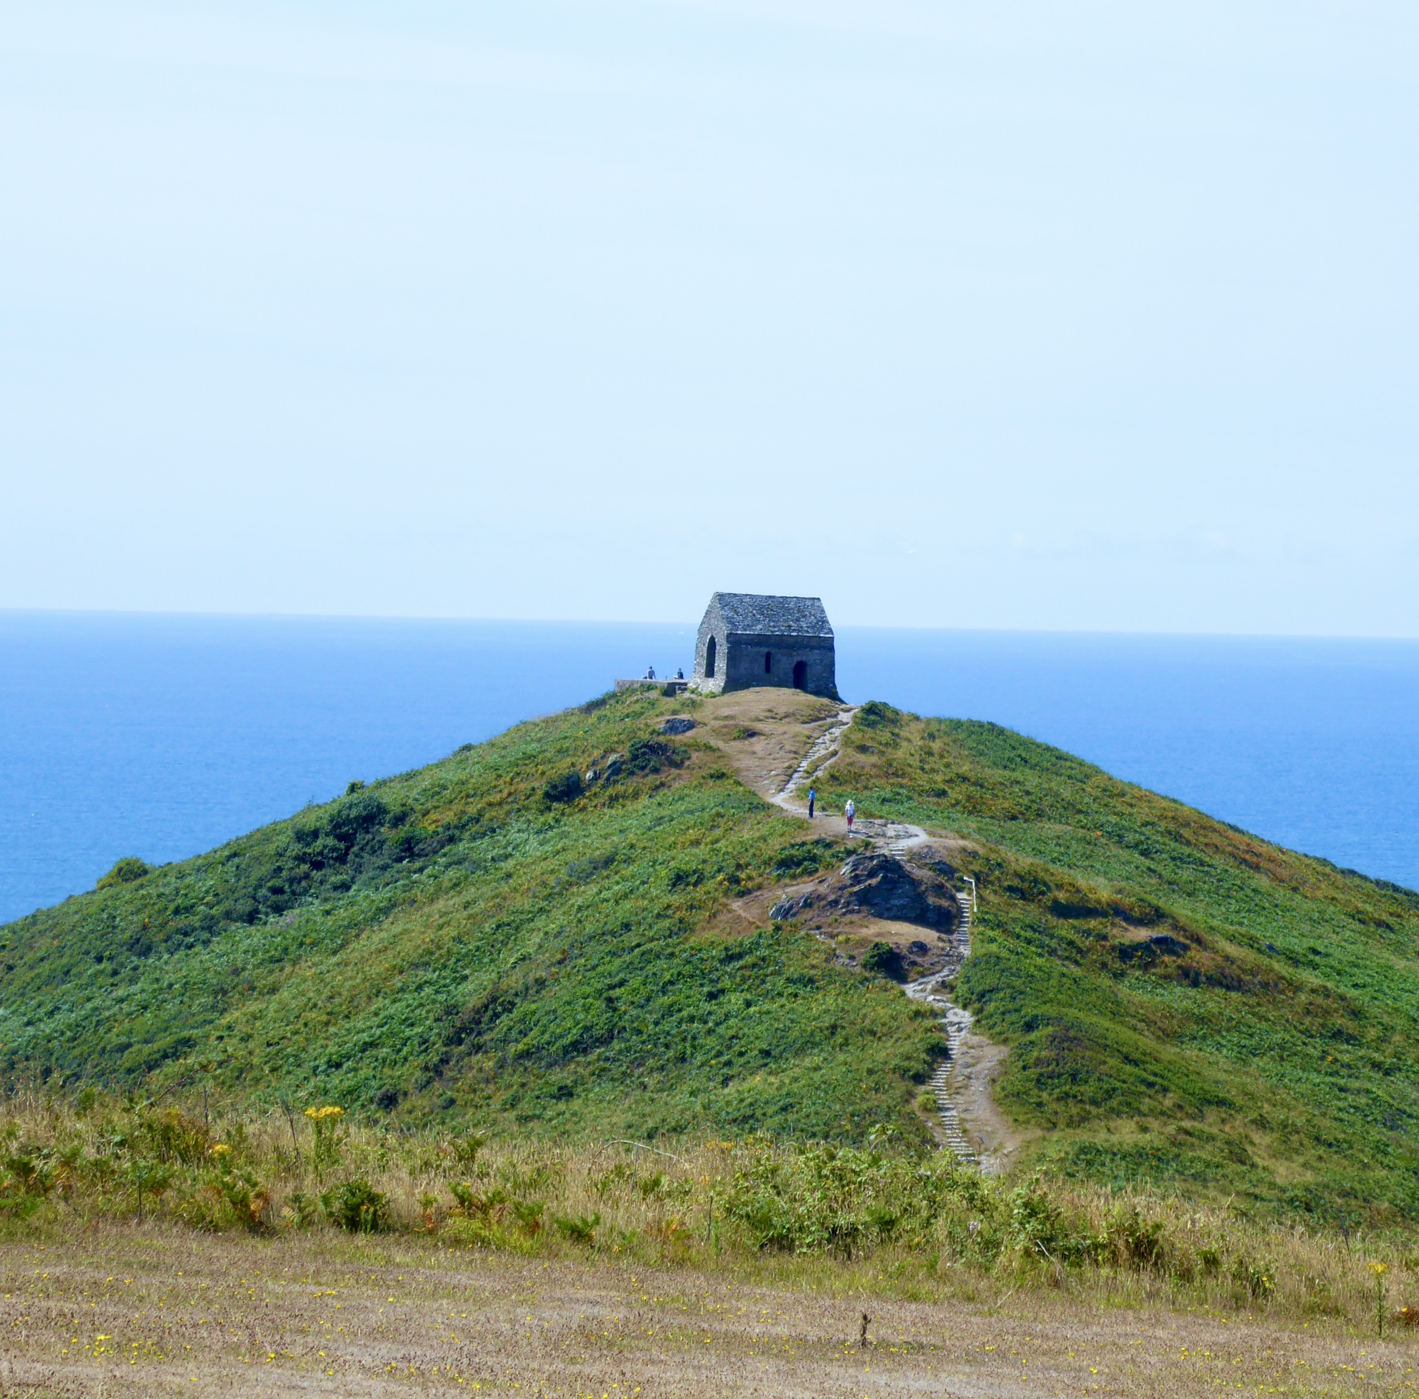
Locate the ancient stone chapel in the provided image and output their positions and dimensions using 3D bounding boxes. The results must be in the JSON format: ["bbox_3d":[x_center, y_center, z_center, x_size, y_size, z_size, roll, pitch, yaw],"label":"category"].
[{"bbox_3d":[3.378,-3.159,438.000,7.600,6.300,4.800,1,1,-25],"label":"ancient stone chapel"}]

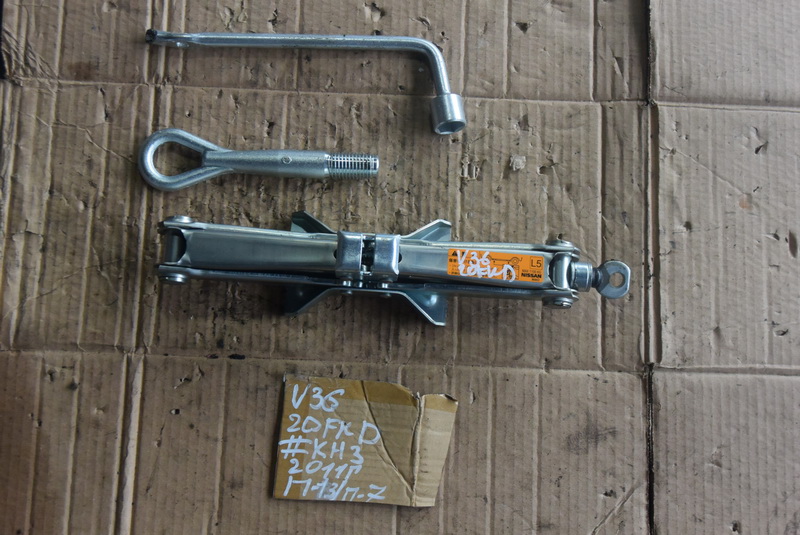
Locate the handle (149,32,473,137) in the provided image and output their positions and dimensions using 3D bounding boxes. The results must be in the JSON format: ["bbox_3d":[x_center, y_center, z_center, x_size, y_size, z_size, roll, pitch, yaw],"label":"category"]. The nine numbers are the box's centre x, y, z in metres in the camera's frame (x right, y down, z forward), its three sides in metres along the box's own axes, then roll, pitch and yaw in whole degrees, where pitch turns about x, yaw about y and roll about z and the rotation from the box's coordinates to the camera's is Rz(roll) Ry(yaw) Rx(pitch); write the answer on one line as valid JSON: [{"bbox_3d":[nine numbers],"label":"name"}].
[{"bbox_3d":[-0.083,-0.165,0.958,0.284,0.031,0.086,1,81,-2],"label":"handle"}]

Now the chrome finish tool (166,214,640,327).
[{"bbox_3d":[-0.004,-0.004,0.913,0.399,0.075,0.092,3,81,-1],"label":"chrome finish tool"}]

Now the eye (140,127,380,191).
[{"bbox_3d":[-0.123,-0.092,0.949,0.209,0.024,0.056,2,81,-2],"label":"eye"}]

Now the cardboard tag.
[{"bbox_3d":[-0.028,0.148,0.921,0.149,0.008,0.102,4,81,-1],"label":"cardboard tag"}]

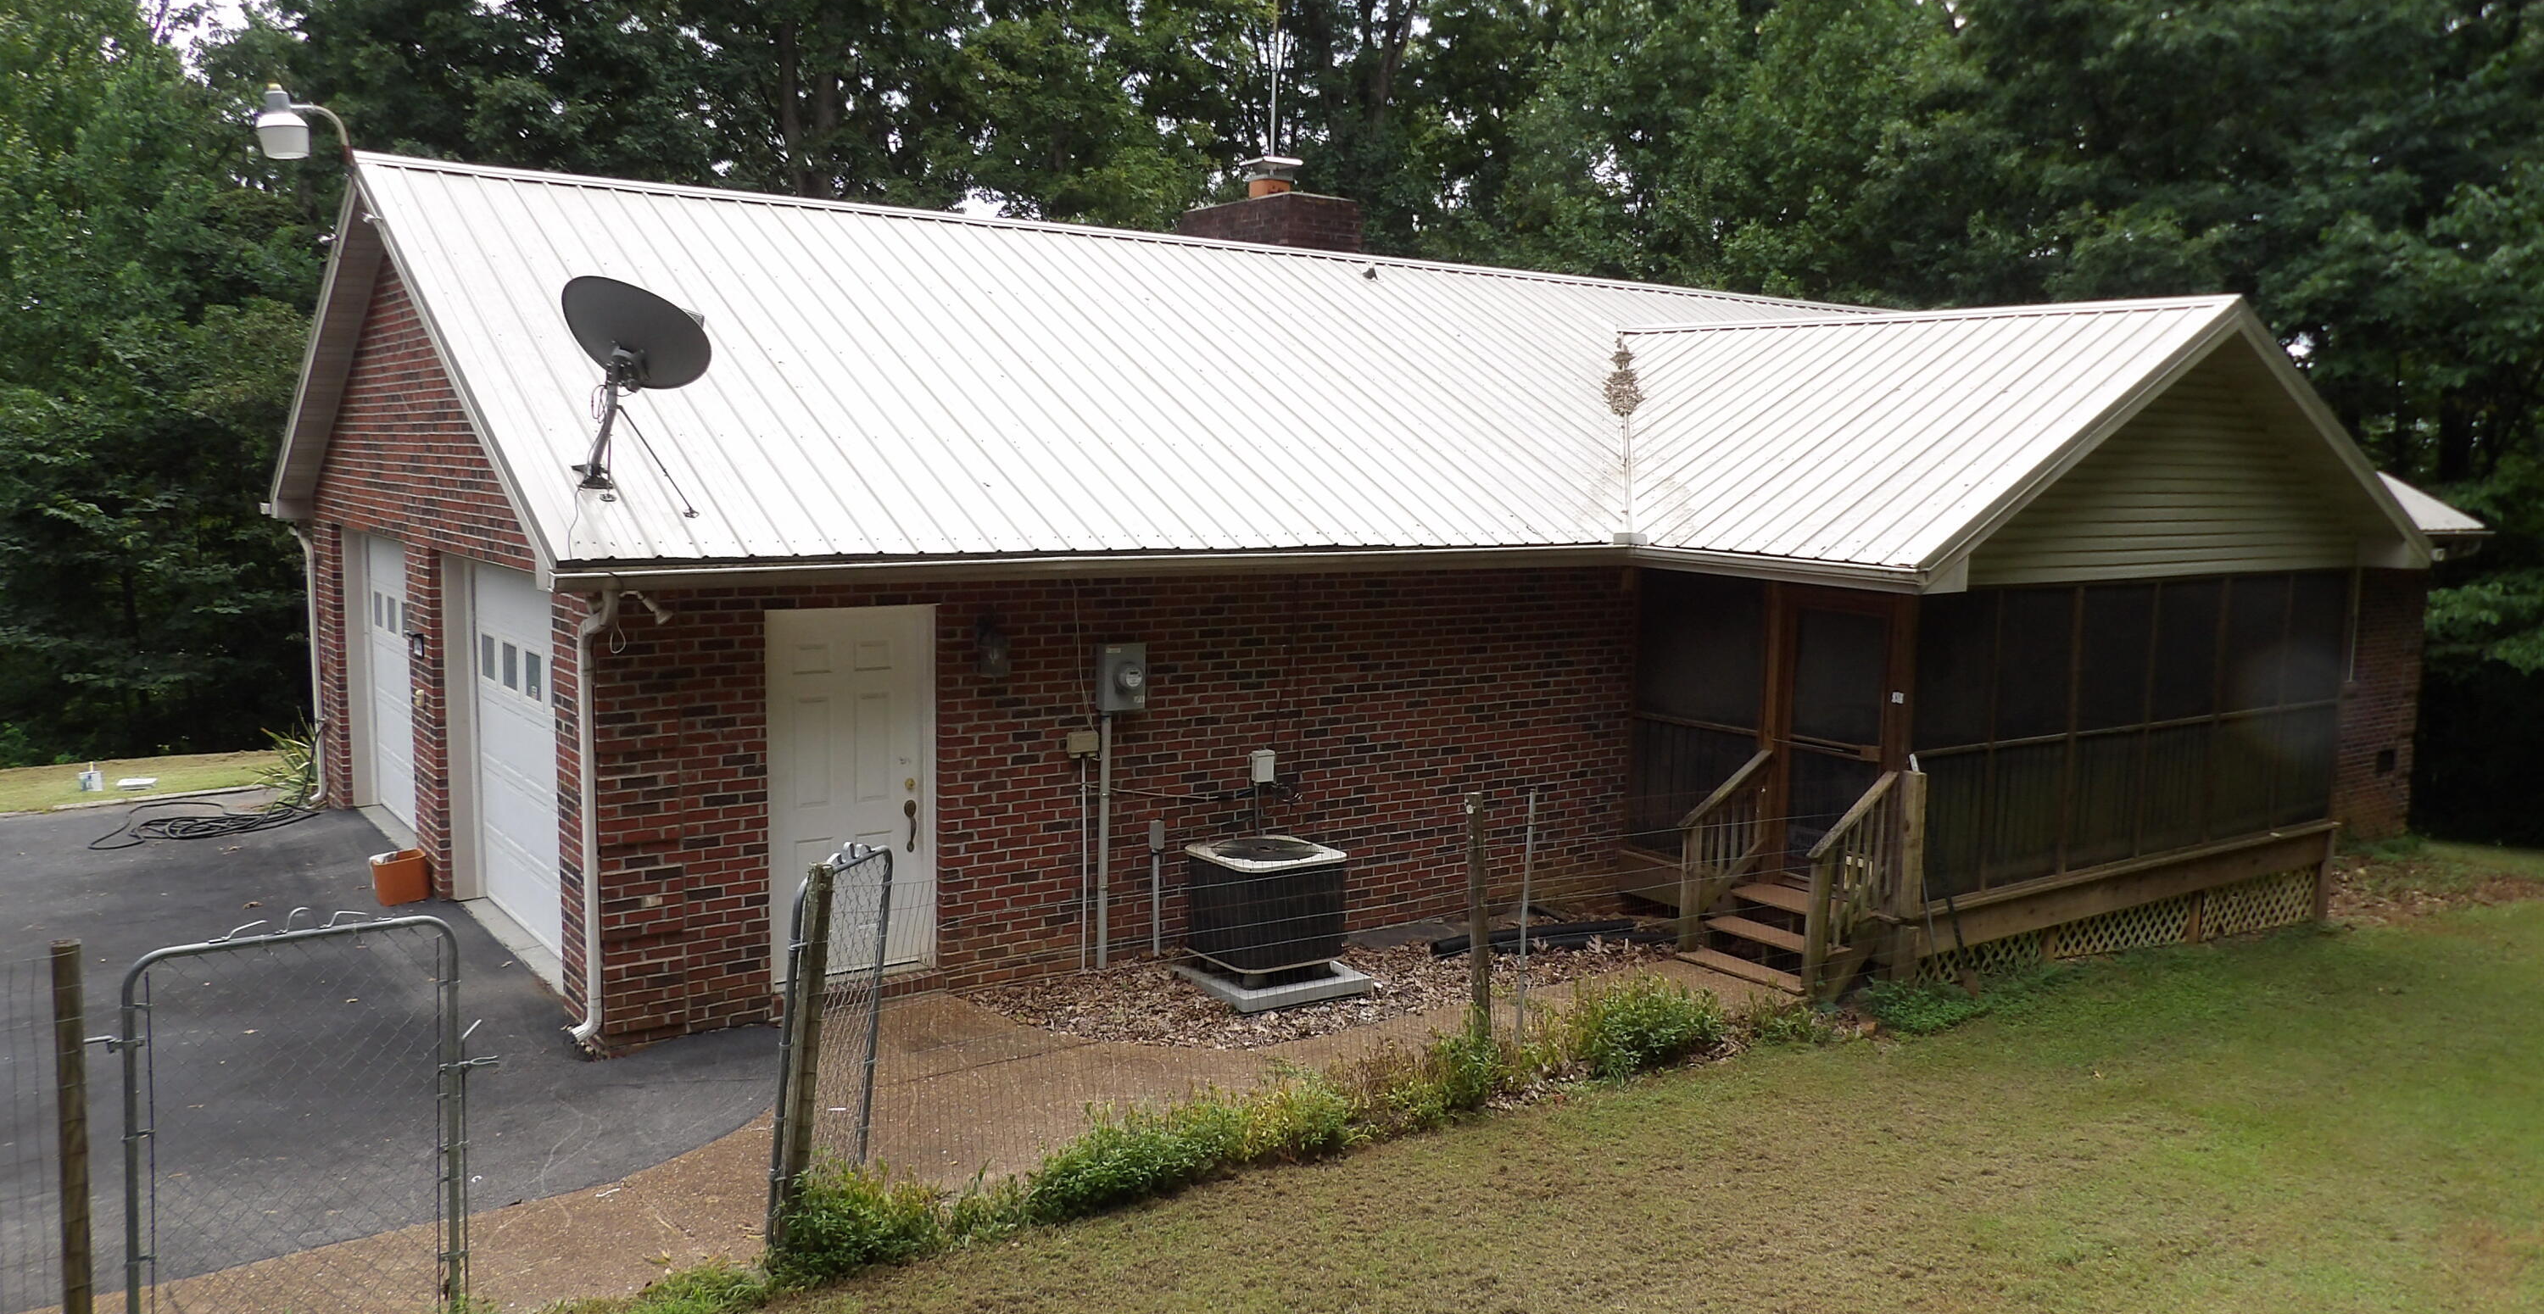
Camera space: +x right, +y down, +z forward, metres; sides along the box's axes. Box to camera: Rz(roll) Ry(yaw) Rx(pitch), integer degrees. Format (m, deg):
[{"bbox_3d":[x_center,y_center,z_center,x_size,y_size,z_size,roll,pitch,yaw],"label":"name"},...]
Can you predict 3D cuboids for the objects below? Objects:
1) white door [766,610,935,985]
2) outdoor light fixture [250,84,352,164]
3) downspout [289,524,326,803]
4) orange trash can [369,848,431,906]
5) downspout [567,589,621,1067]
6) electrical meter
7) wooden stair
[{"bbox_3d":[-2.313,0.748,9.690,0.974,2.061,0.117,-4,8,-36],"label":"white door"},{"bbox_3d":[-6.362,-3.503,11.596,0.539,0.489,0.296,-4,8,-36],"label":"outdoor light fixture"},{"bbox_3d":[-8.745,0.032,15.998,0.153,2.523,0.521,-4,8,-36],"label":"downspout"},{"bbox_3d":[-5.931,1.510,12.008,0.345,0.300,0.250,-8,11,-36],"label":"orange trash can"},{"bbox_3d":[-3.307,0.808,8.599,0.180,2.398,0.485,-4,8,-36],"label":"downspout"},{"bbox_3d":[-0.866,0.123,10.473,0.292,0.392,0.198,-4,8,-36],"label":"electrical meter"},{"bbox_3d":[3.385,1.911,11.840,0.790,0.449,1.060,-4,8,-36],"label":"wooden stair"}]

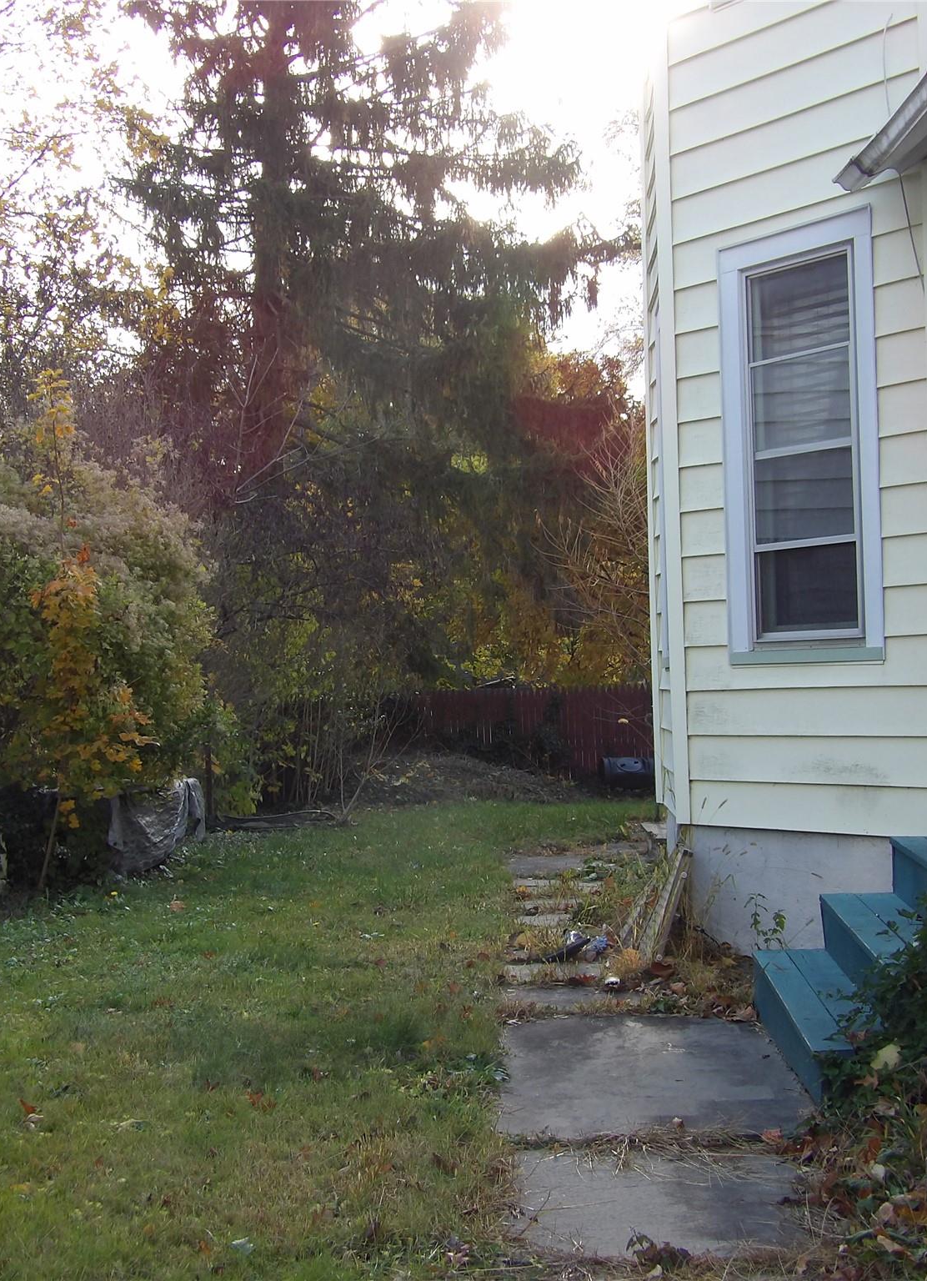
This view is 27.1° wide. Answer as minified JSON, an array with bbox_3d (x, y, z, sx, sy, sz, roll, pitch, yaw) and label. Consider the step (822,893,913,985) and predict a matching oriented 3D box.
[{"bbox_3d":[1.488,1.103,6.588,0.280,0.210,1.620,-2,1,2],"label":"step"}]

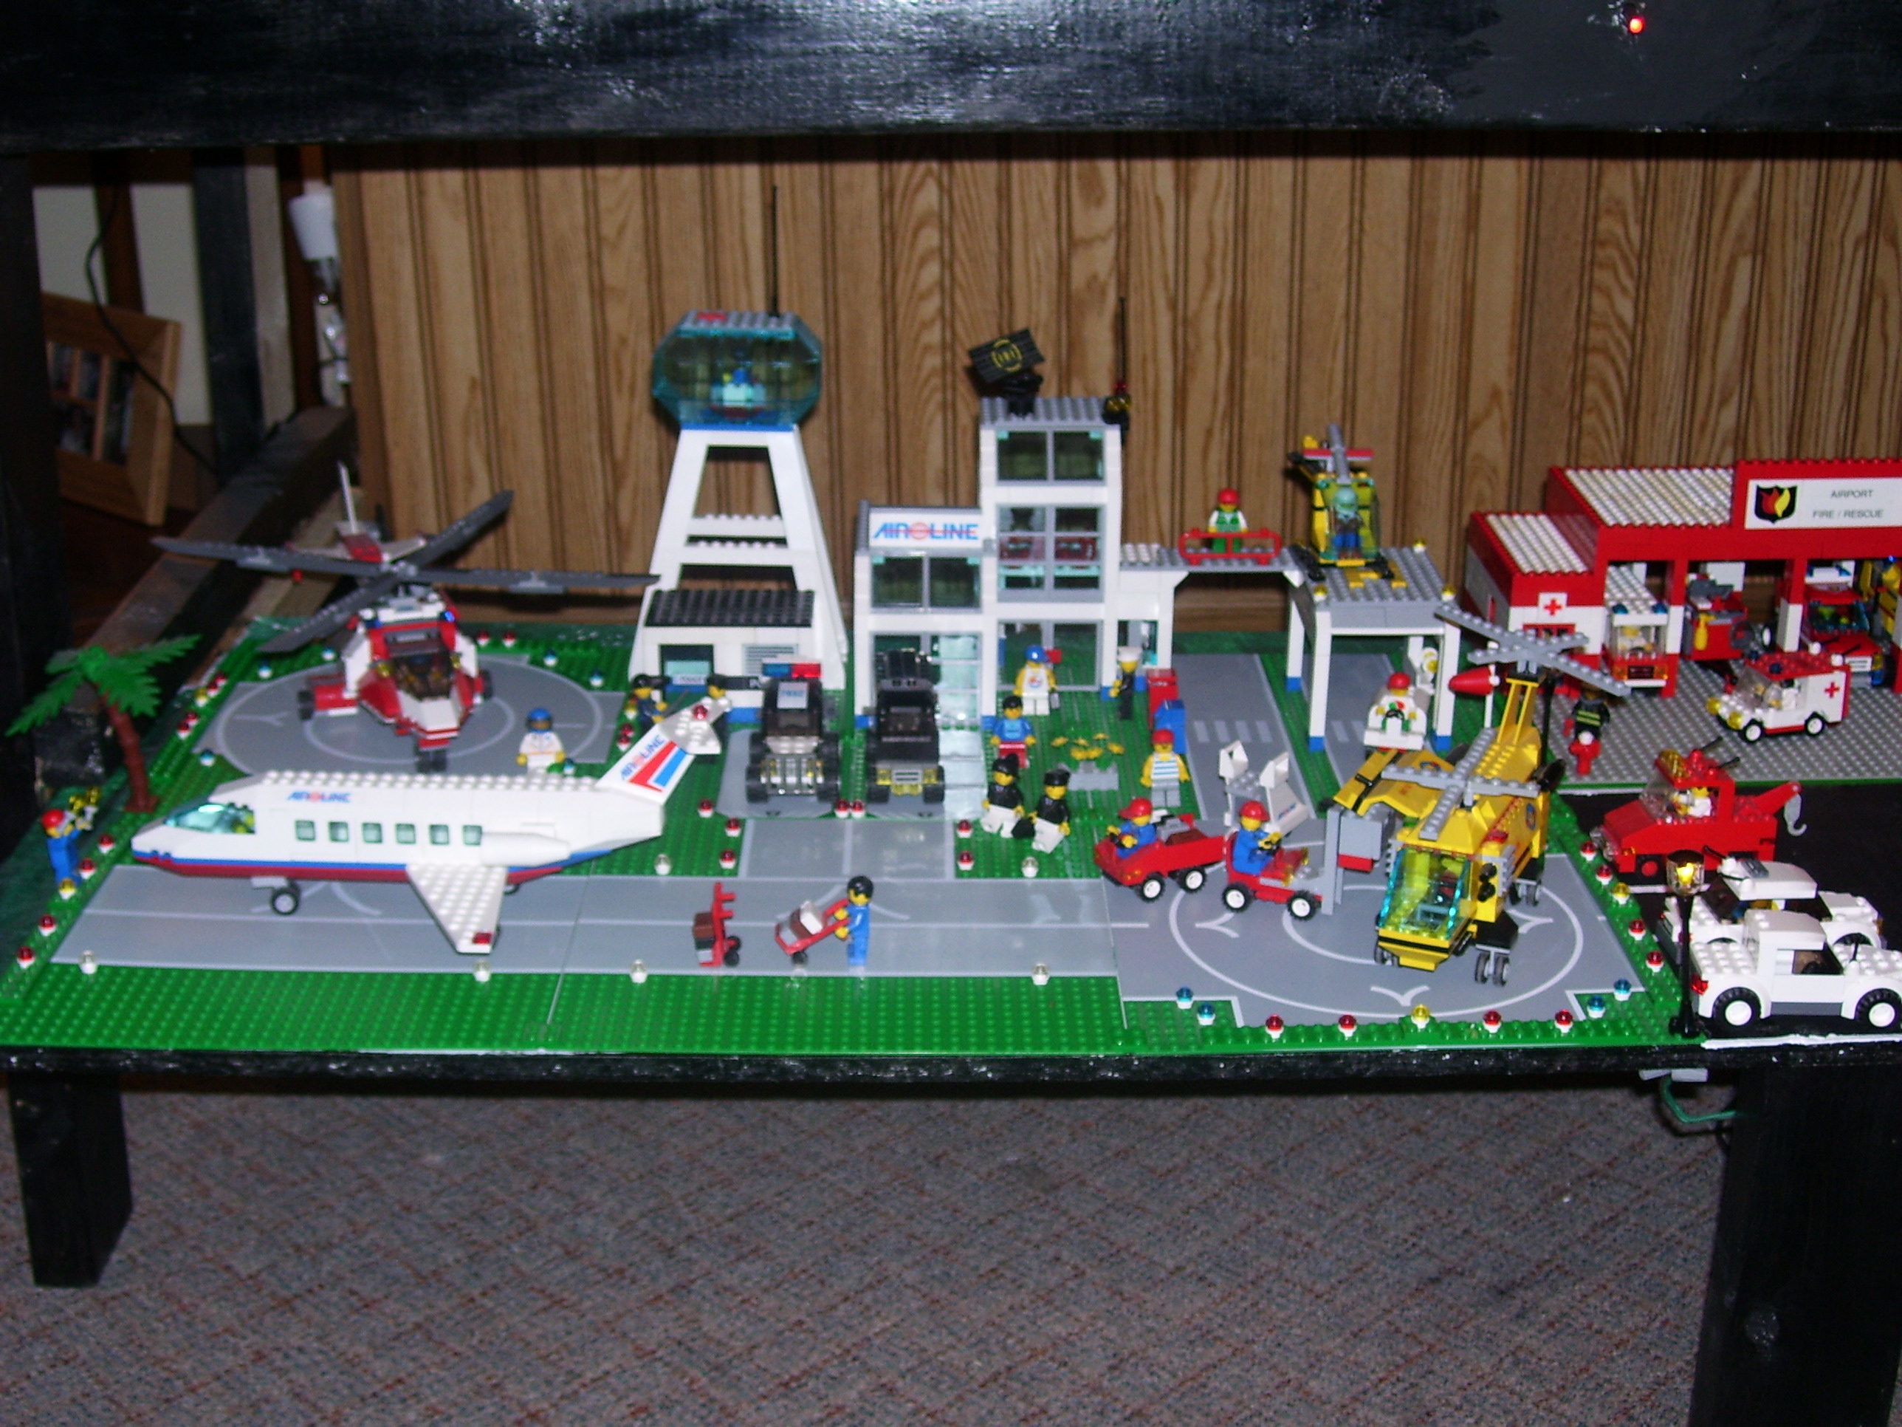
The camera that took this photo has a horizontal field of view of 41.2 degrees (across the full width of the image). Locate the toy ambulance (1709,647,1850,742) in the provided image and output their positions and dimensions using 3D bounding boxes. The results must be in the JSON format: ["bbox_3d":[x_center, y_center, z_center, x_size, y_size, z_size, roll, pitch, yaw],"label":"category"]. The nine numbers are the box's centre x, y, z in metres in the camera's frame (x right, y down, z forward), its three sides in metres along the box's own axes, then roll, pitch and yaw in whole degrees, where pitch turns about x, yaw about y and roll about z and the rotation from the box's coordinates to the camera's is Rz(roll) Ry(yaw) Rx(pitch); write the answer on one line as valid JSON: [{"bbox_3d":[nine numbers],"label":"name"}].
[{"bbox_3d":[0.481,-0.015,1.474,0.081,0.047,0.036,-5,22,-14],"label":"toy ambulance"}]

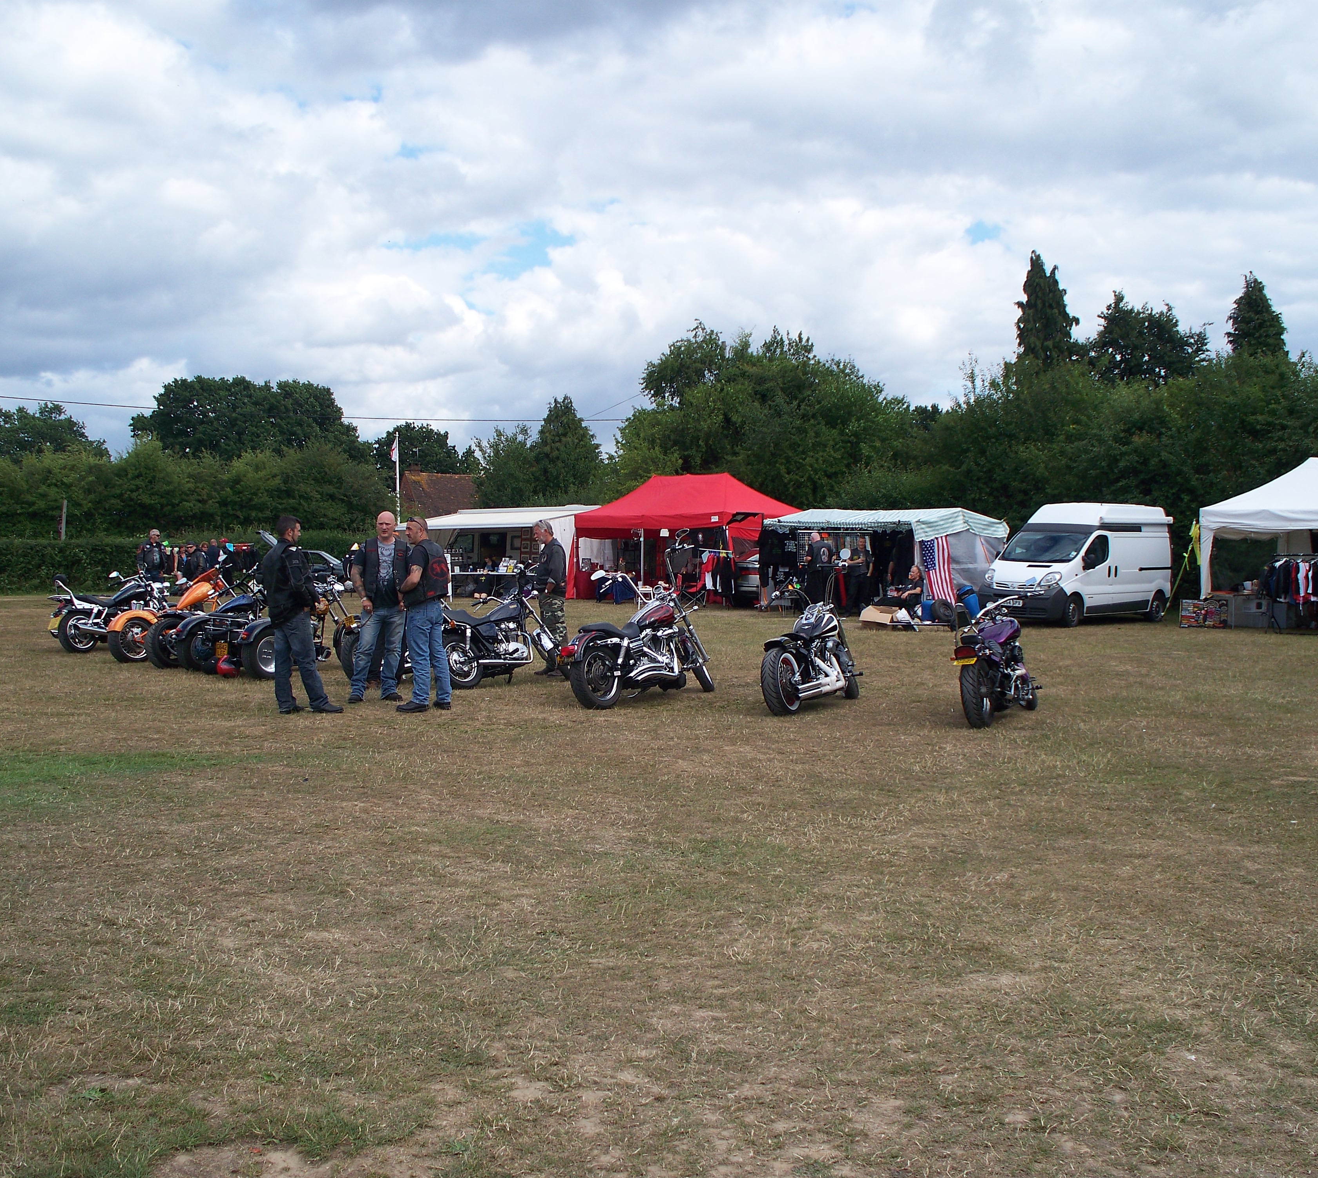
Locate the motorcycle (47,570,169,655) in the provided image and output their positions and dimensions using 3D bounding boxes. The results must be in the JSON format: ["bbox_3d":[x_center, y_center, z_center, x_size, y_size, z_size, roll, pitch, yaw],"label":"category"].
[{"bbox_3d":[-8.030,0.301,24.584,0.930,1.200,2.400,1,2,36],"label":"motorcycle"}]

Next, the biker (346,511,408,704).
[{"bbox_3d":[-2.720,0.191,15.911,0.600,1.850,0.420,0,2,-2],"label":"biker"}]

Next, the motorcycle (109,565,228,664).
[{"bbox_3d":[-6.660,0.312,22.883,0.880,1.270,2.450,1,2,36],"label":"motorcycle"}]

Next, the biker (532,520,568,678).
[{"bbox_3d":[-1.270,0.119,19.160,0.420,1.820,0.520,0,2,-8],"label":"biker"}]

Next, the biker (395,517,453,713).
[{"bbox_3d":[-2.240,0.242,15.525,0.440,1.810,0.540,1,2,41],"label":"biker"}]

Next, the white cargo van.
[{"bbox_3d":[8.650,-0.521,33.598,4.780,2.470,1.930,-1,2,-43],"label":"white cargo van"}]

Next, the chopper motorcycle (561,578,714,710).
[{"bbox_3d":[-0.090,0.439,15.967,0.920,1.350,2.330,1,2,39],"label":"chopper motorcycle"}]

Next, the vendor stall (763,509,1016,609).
[{"bbox_3d":[5.200,-0.602,37.597,3.200,2.400,4.400,-1,2,-41],"label":"vendor stall"}]

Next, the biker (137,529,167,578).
[{"bbox_3d":[-9.300,-0.150,29.775,0.560,1.820,0.380,-1,2,-30],"label":"biker"}]

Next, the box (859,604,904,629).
[{"bbox_3d":[4.000,0.513,29.294,0.750,0.420,0.550,1,2,24],"label":"box"}]

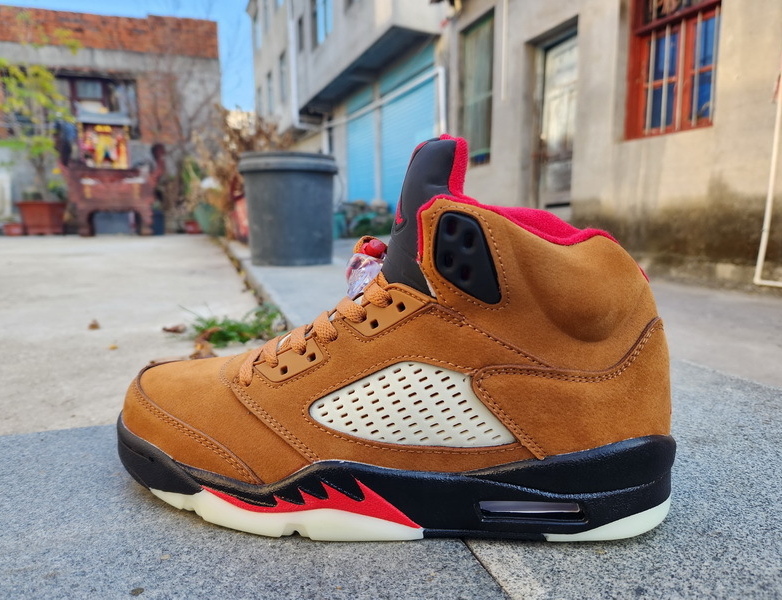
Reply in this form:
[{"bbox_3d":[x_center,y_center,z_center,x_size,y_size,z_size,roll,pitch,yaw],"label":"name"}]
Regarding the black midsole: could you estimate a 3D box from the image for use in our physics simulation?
[{"bbox_3d":[-0.001,0.080,0.290,0.302,0.049,0.108,0,9,3],"label":"black midsole"}]

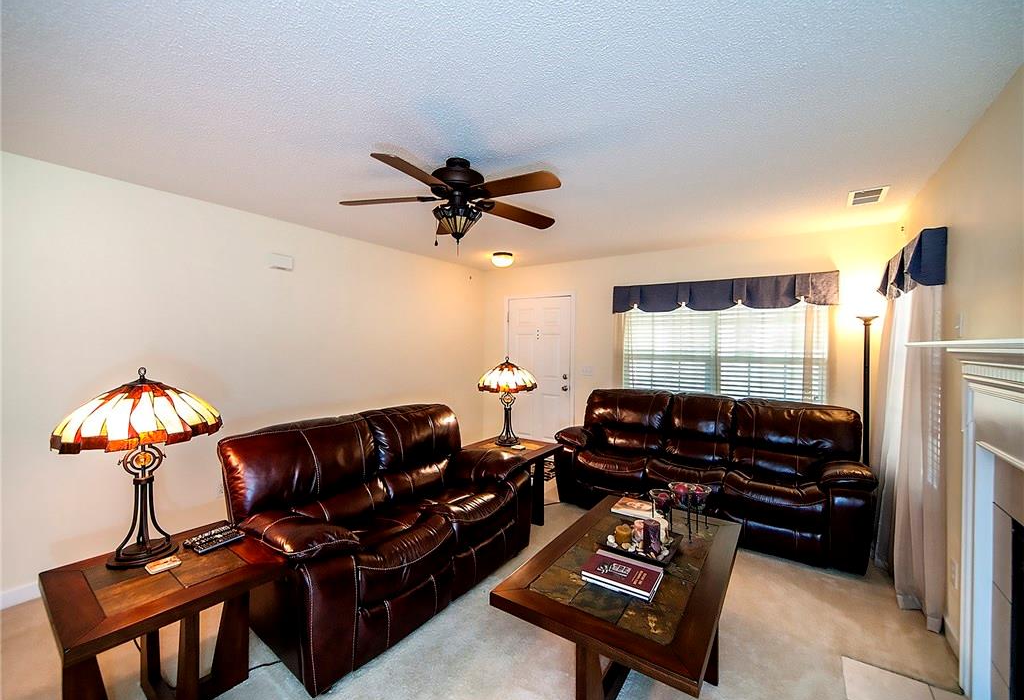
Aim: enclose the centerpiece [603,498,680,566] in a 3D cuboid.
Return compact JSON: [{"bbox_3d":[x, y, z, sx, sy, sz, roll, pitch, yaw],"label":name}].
[{"bbox_3d":[0.622,0.835,1.968,0.310,0.155,0.320,1,1,33],"label":"centerpiece"}]

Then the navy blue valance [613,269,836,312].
[{"bbox_3d":[1.945,-0.538,4.039,1.954,0.300,0.110,1,1,33],"label":"navy blue valance"}]

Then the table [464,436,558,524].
[{"bbox_3d":[-0.001,1.091,3.372,0.615,0.600,0.570,1,1,33],"label":"table"}]

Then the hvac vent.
[{"bbox_3d":[2.379,-1.018,2.777,0.200,0.020,0.360,1,1,33],"label":"hvac vent"}]

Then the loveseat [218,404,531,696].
[{"bbox_3d":[-0.696,0.906,2.565,0.970,0.980,1.640,1,1,33],"label":"loveseat"}]

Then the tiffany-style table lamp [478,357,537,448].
[{"bbox_3d":[-0.028,0.427,3.530,0.500,0.725,0.500,0,1,0],"label":"tiffany-style table lamp"}]

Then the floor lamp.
[{"bbox_3d":[2.763,0.567,3.236,0.240,1.690,0.240,1,1,33],"label":"floor lamp"}]

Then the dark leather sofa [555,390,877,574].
[{"bbox_3d":[1.581,0.910,3.565,2.225,0.980,0.980,1,1,33],"label":"dark leather sofa"}]

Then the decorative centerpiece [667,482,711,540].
[{"bbox_3d":[0.908,0.783,2.079,0.190,0.260,0.300,1,1,33],"label":"decorative centerpiece"}]

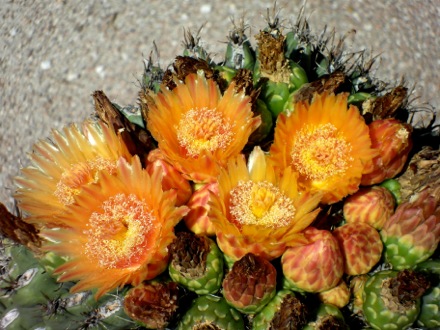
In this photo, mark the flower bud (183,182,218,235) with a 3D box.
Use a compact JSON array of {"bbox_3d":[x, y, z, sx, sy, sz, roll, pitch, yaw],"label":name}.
[{"bbox_3d":[-0.009,0.023,0.808,0.021,0.031,0.021,18,37,0],"label":"flower bud"}]

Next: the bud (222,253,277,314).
[{"bbox_3d":[0.015,0.061,0.790,0.028,0.035,0.028,0,44,0],"label":"bud"}]

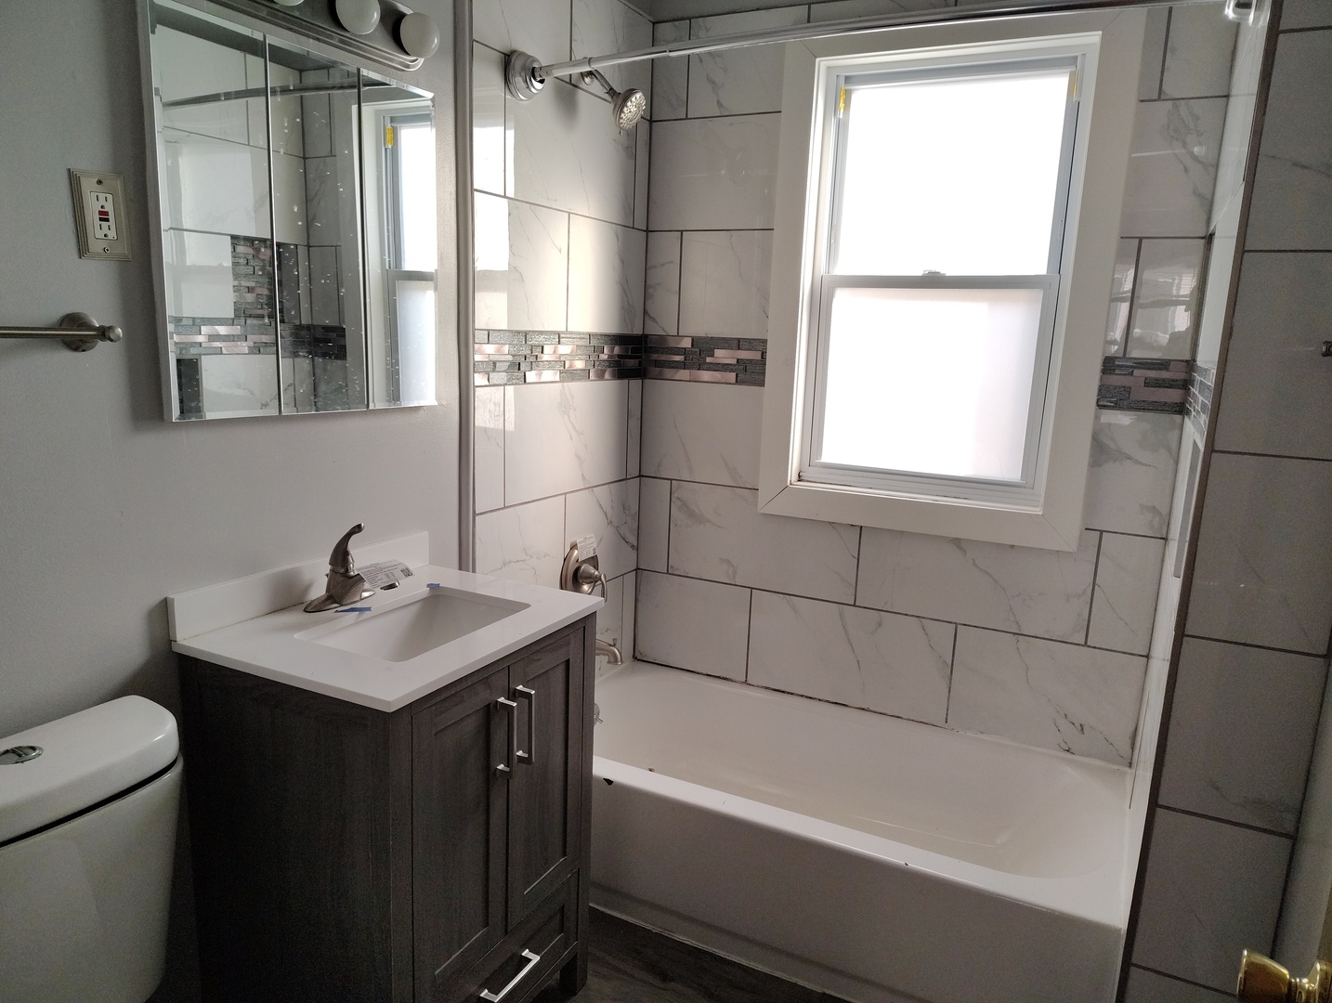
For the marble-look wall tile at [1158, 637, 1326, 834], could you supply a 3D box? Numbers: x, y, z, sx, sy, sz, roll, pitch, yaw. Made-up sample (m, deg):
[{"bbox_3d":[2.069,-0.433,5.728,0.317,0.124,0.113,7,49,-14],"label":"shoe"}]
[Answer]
[{"bbox_3d":[0.935,0.380,1.510,0.191,0.306,0.010,8,13,26],"label":"marble-look wall tile"}]

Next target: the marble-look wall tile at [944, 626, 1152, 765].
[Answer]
[{"bbox_3d":[0.998,0.509,2.449,0.461,0.297,0.010,7,12,27],"label":"marble-look wall tile"}]

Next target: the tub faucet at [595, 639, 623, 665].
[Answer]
[{"bbox_3d":[-0.195,0.418,2.661,0.152,0.084,0.058,8,13,26],"label":"tub faucet"}]

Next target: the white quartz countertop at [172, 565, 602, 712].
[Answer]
[{"bbox_3d":[-0.474,0.225,1.720,0.478,0.019,0.615,8,12,26],"label":"white quartz countertop"}]

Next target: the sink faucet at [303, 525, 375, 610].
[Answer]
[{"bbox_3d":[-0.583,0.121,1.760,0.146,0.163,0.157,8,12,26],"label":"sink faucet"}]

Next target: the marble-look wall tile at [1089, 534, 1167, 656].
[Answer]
[{"bbox_3d":[1.155,0.233,2.330,0.139,0.300,0.010,8,12,26],"label":"marble-look wall tile"}]

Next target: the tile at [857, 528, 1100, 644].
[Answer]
[{"bbox_3d":[0.828,0.189,2.514,0.611,0.302,0.010,8,13,26],"label":"tile"}]

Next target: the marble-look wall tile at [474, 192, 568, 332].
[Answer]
[{"bbox_3d":[-0.351,-0.578,2.280,0.010,0.303,0.380,7,12,27],"label":"marble-look wall tile"}]

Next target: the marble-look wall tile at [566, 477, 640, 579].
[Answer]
[{"bbox_3d":[-0.189,0.098,2.769,0.010,0.302,0.417,8,13,27],"label":"marble-look wall tile"}]

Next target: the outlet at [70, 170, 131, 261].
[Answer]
[{"bbox_3d":[-0.835,-0.422,1.369,0.012,0.126,0.079,7,12,27],"label":"outlet"}]

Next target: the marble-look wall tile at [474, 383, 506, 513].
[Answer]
[{"bbox_3d":[-0.427,-0.126,2.235,0.010,0.300,0.107,8,12,27],"label":"marble-look wall tile"}]

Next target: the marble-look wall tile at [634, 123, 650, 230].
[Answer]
[{"bbox_3d":[-0.073,-0.957,2.709,0.010,0.307,0.081,8,12,27],"label":"marble-look wall tile"}]

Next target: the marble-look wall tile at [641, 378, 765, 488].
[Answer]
[{"bbox_3d":[0.110,-0.206,2.800,0.408,0.300,0.010,8,12,26],"label":"marble-look wall tile"}]

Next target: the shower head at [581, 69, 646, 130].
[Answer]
[{"bbox_3d":[-0.139,-1.045,2.372,0.180,0.170,0.100,7,12,27],"label":"shower head"}]

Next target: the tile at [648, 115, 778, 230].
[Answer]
[{"bbox_3d":[0.131,-0.941,2.664,0.394,0.308,0.010,8,13,26],"label":"tile"}]

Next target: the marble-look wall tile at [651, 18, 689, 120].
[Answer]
[{"bbox_3d":[0.015,-1.238,2.667,0.114,0.261,0.010,8,12,26],"label":"marble-look wall tile"}]

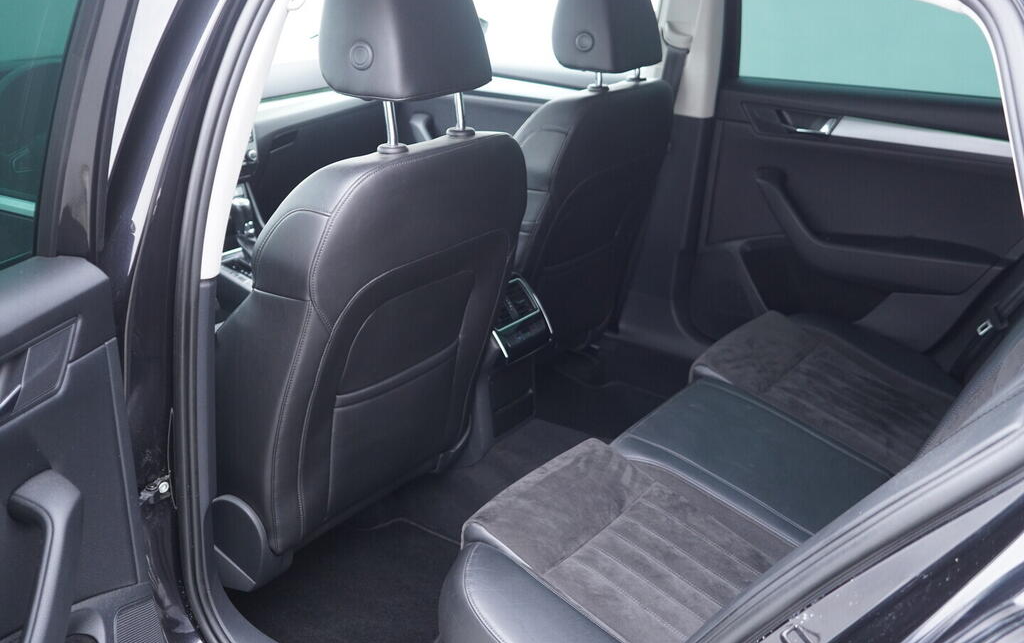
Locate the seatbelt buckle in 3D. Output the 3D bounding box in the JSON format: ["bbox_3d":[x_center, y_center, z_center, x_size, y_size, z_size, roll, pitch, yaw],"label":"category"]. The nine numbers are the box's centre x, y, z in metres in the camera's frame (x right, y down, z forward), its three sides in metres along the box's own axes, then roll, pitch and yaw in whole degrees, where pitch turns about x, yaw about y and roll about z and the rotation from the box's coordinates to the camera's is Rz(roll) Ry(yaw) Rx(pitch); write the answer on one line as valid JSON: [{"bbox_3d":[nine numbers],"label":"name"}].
[{"bbox_3d":[0.977,0.004,2.086,0.020,0.067,0.047,15,47,-28],"label":"seatbelt buckle"}]

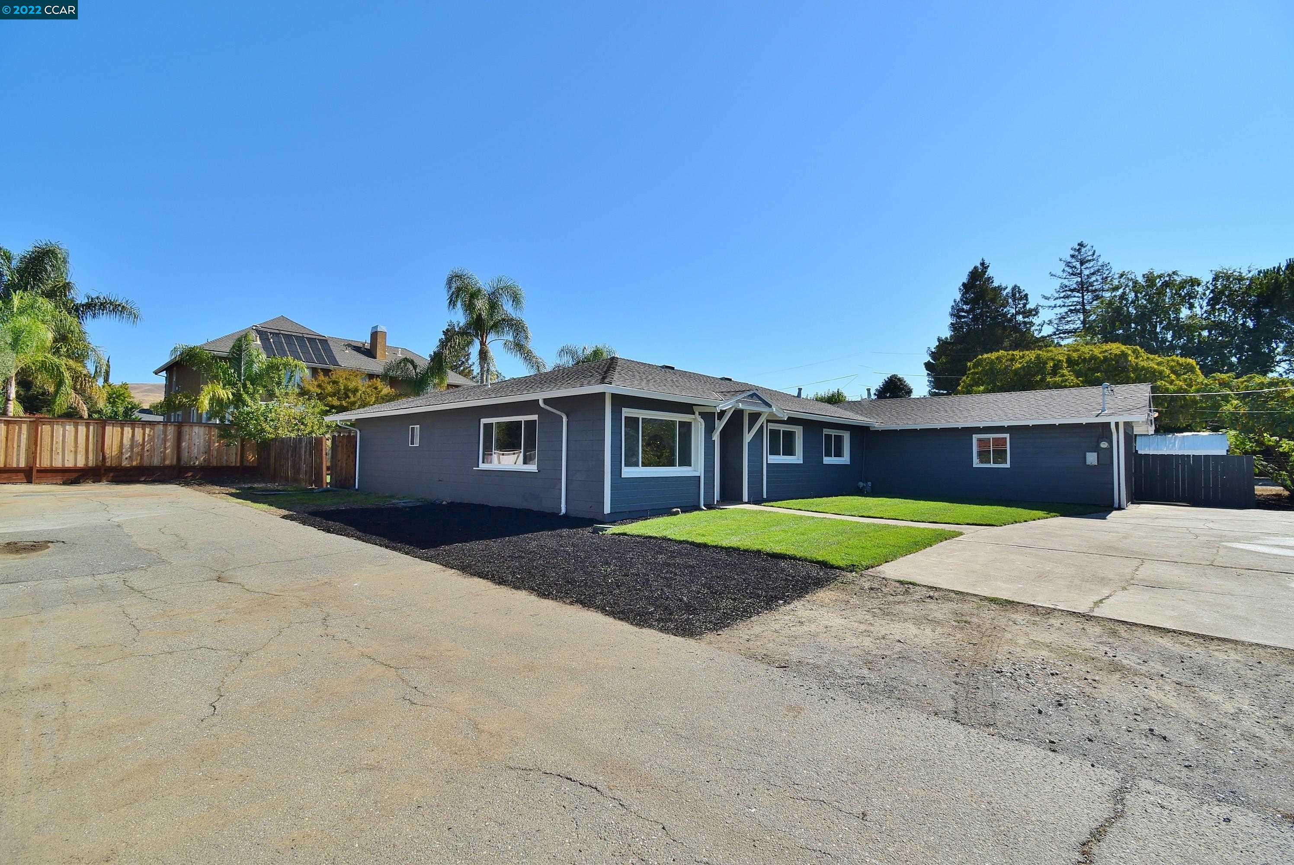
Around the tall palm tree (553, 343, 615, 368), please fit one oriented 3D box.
[{"bbox_3d":[-3.678,-1.532,33.078,4.900,7.877,4.900,0,-2,0],"label":"tall palm tree"}]

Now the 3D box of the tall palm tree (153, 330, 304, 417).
[{"bbox_3d":[-19.467,-1.434,25.569,5.600,6.732,5.600,0,-2,0],"label":"tall palm tree"}]

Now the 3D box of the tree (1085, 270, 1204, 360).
[{"bbox_3d":[37.981,-4.801,41.203,7.000,15.202,7.000,0,-2,0],"label":"tree"}]

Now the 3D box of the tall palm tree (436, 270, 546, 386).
[{"bbox_3d":[-8.017,-3.014,27.128,5.500,10.204,5.500,0,-2,0],"label":"tall palm tree"}]

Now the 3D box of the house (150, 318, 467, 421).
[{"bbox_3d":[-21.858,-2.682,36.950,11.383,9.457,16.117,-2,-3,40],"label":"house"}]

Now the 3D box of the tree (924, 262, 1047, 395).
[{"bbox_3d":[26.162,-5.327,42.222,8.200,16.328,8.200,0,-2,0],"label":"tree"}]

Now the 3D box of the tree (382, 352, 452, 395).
[{"bbox_3d":[-13.212,-1.242,31.066,4.400,6.749,4.400,0,-2,0],"label":"tree"}]

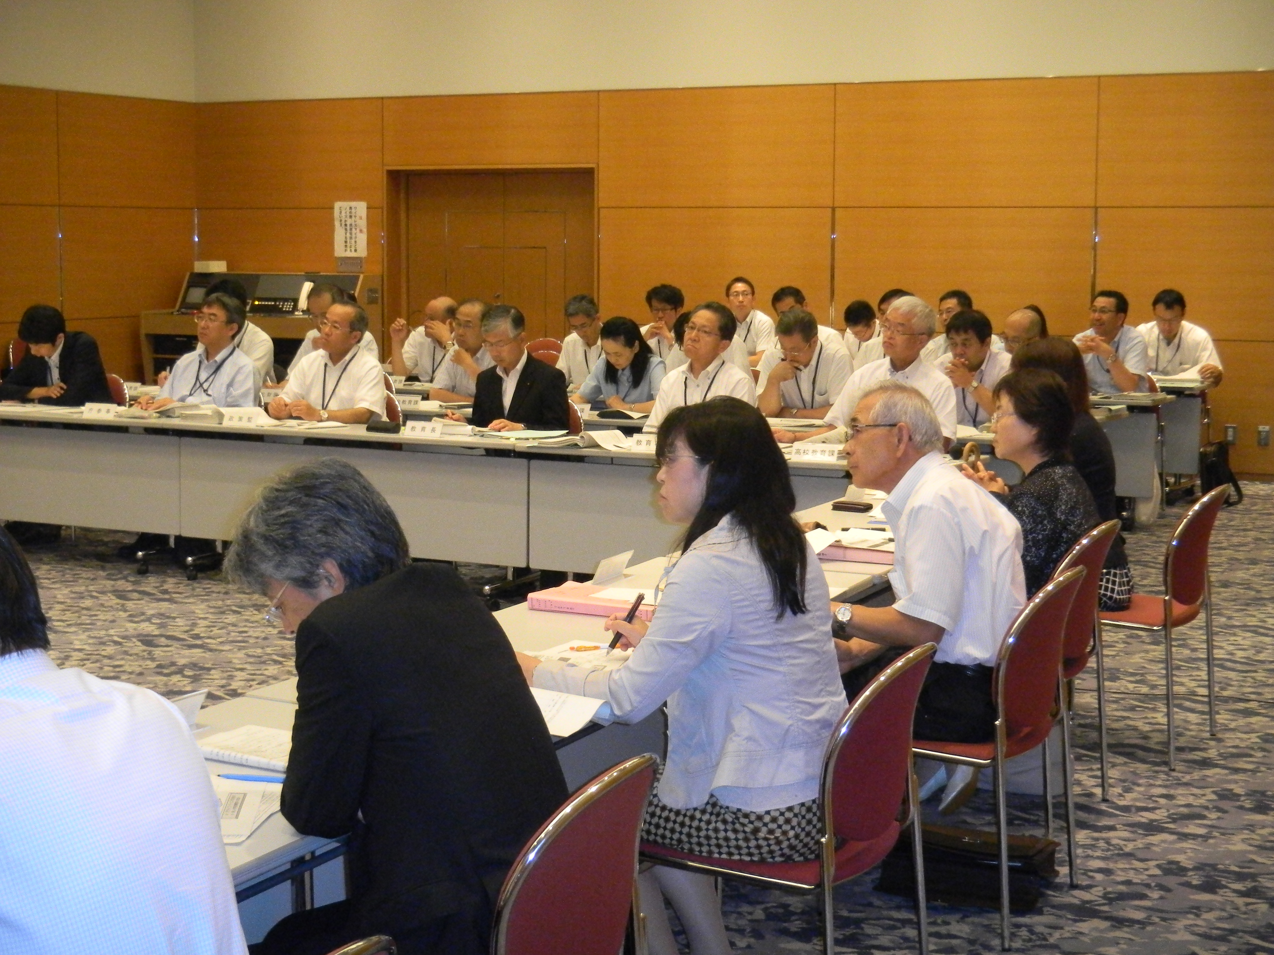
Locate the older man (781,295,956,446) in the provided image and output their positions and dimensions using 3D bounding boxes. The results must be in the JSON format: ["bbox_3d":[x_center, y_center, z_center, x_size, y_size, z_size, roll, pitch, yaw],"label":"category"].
[{"bbox_3d":[0.926,-0.066,8.022,0.640,1.286,0.660,4,8,30],"label":"older man"}]

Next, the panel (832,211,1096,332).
[{"bbox_3d":[2.156,-1.381,13.513,1.783,0.834,0.040,4,8,27],"label":"panel"}]

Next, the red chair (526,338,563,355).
[{"bbox_3d":[-0.769,-0.565,14.242,0.500,0.800,0.550,4,8,26],"label":"red chair"}]

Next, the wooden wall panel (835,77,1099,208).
[{"bbox_3d":[2.185,-2.238,13.553,1.820,0.851,0.030,4,8,26],"label":"wooden wall panel"}]

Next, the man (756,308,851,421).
[{"bbox_3d":[0.770,-0.179,9.355,0.500,1.210,0.740,4,8,26],"label":"man"}]

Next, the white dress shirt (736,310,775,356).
[{"bbox_3d":[0.738,-0.843,13.649,0.500,0.590,0.360,3,7,22],"label":"white dress shirt"}]

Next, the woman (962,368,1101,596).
[{"bbox_3d":[0.917,0.296,5.416,0.700,1.200,0.460,4,8,29],"label":"woman"}]

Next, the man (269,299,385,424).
[{"bbox_3d":[-1.390,-0.185,9.199,0.540,1.216,0.660,5,8,33],"label":"man"}]

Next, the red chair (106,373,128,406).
[{"bbox_3d":[-2.880,-0.104,10.191,0.500,0.800,0.540,4,8,27],"label":"red chair"}]

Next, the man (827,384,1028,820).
[{"bbox_3d":[0.600,0.376,4.690,0.660,1.214,0.520,4,8,27],"label":"man"}]

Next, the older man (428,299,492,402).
[{"bbox_3d":[-0.908,-0.300,10.331,0.530,1.215,0.780,4,8,27],"label":"older man"}]

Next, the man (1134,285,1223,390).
[{"bbox_3d":[3.206,-0.505,12.119,0.550,1.230,0.740,4,8,26],"label":"man"}]

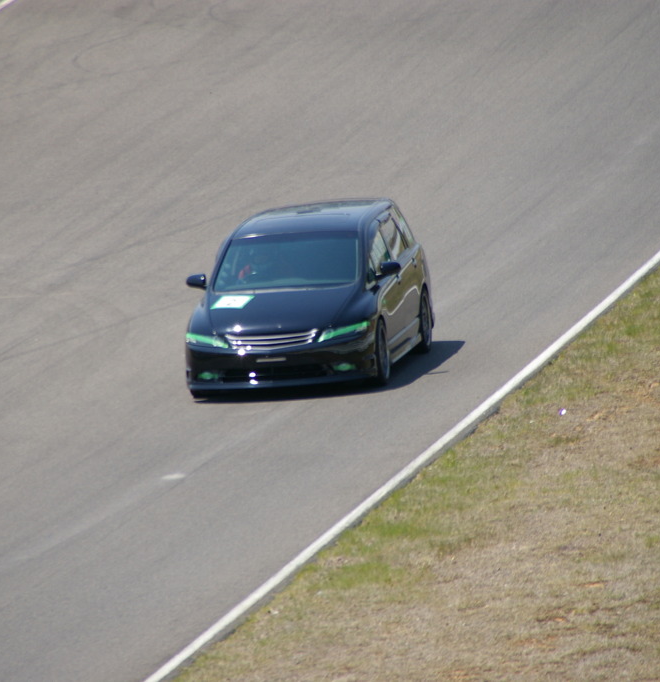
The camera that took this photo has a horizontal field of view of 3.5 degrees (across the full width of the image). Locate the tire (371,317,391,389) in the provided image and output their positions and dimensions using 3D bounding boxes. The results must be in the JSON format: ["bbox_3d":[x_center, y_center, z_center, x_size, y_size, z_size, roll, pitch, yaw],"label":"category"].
[{"bbox_3d":[0.387,0.119,97.350,0.225,0.645,0.645,-4,6,9],"label":"tire"}]

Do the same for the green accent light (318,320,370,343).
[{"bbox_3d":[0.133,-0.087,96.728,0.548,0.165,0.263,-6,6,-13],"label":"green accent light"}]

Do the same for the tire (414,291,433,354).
[{"bbox_3d":[0.811,-0.183,100.131,0.225,0.645,0.645,-4,6,9],"label":"tire"}]

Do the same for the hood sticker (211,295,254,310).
[{"bbox_3d":[-0.887,-0.347,97.202,0.325,0.012,0.300,0,24,24],"label":"hood sticker"}]

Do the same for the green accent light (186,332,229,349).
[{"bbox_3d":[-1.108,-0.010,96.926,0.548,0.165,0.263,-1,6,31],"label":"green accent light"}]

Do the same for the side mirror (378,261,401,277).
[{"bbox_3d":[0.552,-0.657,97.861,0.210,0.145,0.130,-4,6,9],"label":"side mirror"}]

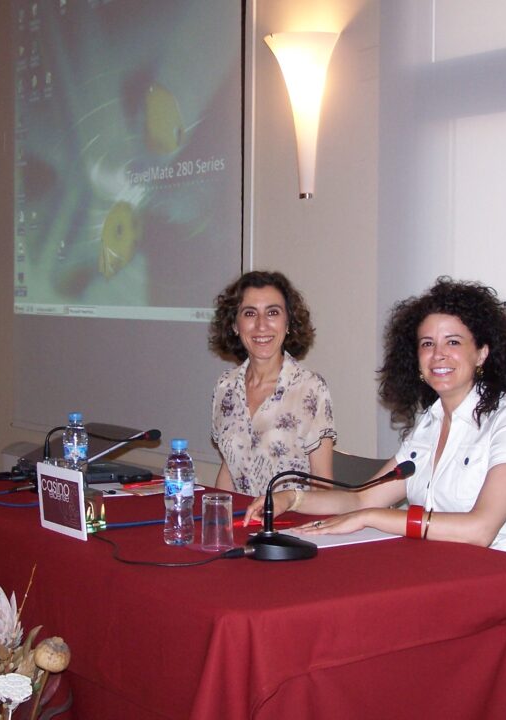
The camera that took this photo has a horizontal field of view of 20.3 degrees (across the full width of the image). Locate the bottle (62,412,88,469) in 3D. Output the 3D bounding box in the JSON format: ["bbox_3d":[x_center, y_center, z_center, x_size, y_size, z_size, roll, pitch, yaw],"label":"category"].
[{"bbox_3d":[-0.412,0.224,3.268,0.058,0.203,0.058,0,3,0],"label":"bottle"}]

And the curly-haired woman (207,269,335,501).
[{"bbox_3d":[-0.020,0.422,3.624,0.460,1.262,0.600,3,4,35],"label":"curly-haired woman"}]

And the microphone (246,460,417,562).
[{"bbox_3d":[0.152,0.288,2.754,0.405,0.145,0.125,-2,4,-34],"label":"microphone"}]

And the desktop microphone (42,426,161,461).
[{"bbox_3d":[-0.382,0.244,3.493,0.395,0.138,0.120,-2,4,-34],"label":"desktop microphone"}]

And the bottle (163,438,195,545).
[{"bbox_3d":[-0.144,0.254,2.769,0.058,0.203,0.058,0,3,0],"label":"bottle"}]

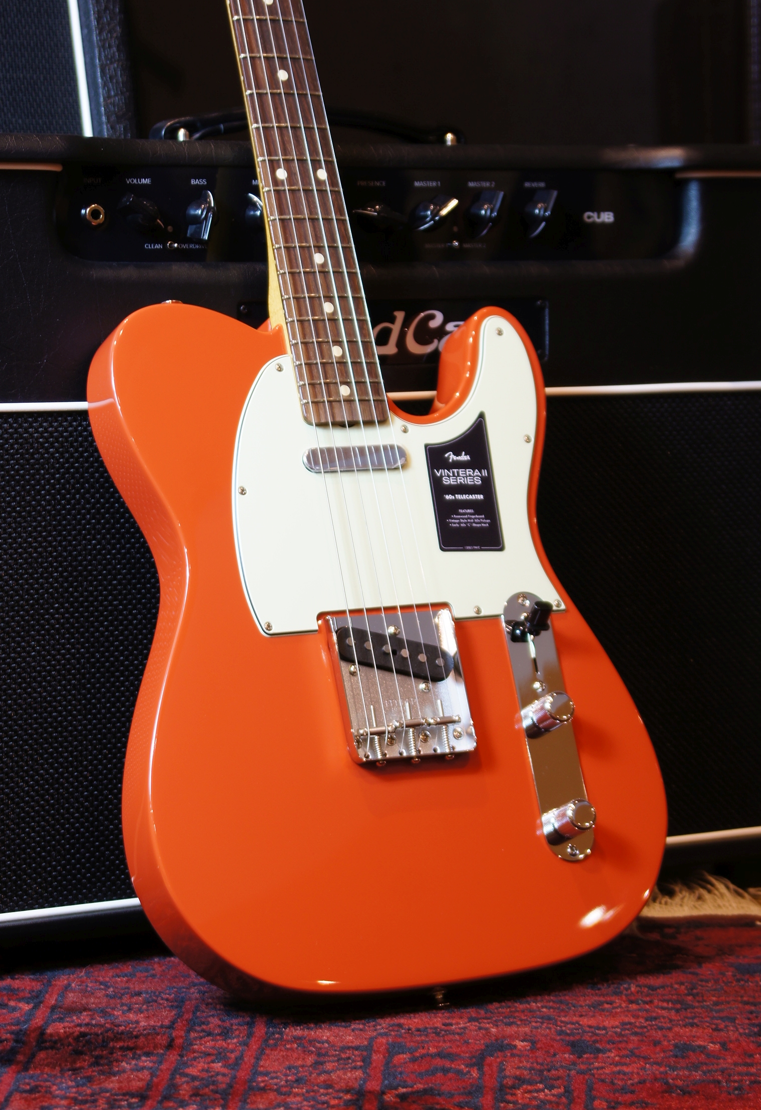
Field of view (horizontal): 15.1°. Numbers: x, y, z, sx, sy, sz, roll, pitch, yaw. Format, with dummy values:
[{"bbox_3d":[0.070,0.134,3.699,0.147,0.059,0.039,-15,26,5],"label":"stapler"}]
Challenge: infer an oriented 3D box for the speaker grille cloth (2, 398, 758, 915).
[{"bbox_3d":[0.015,0.050,1.769,0.570,0.288,0.015,-3,6,-27],"label":"speaker grille cloth"}]

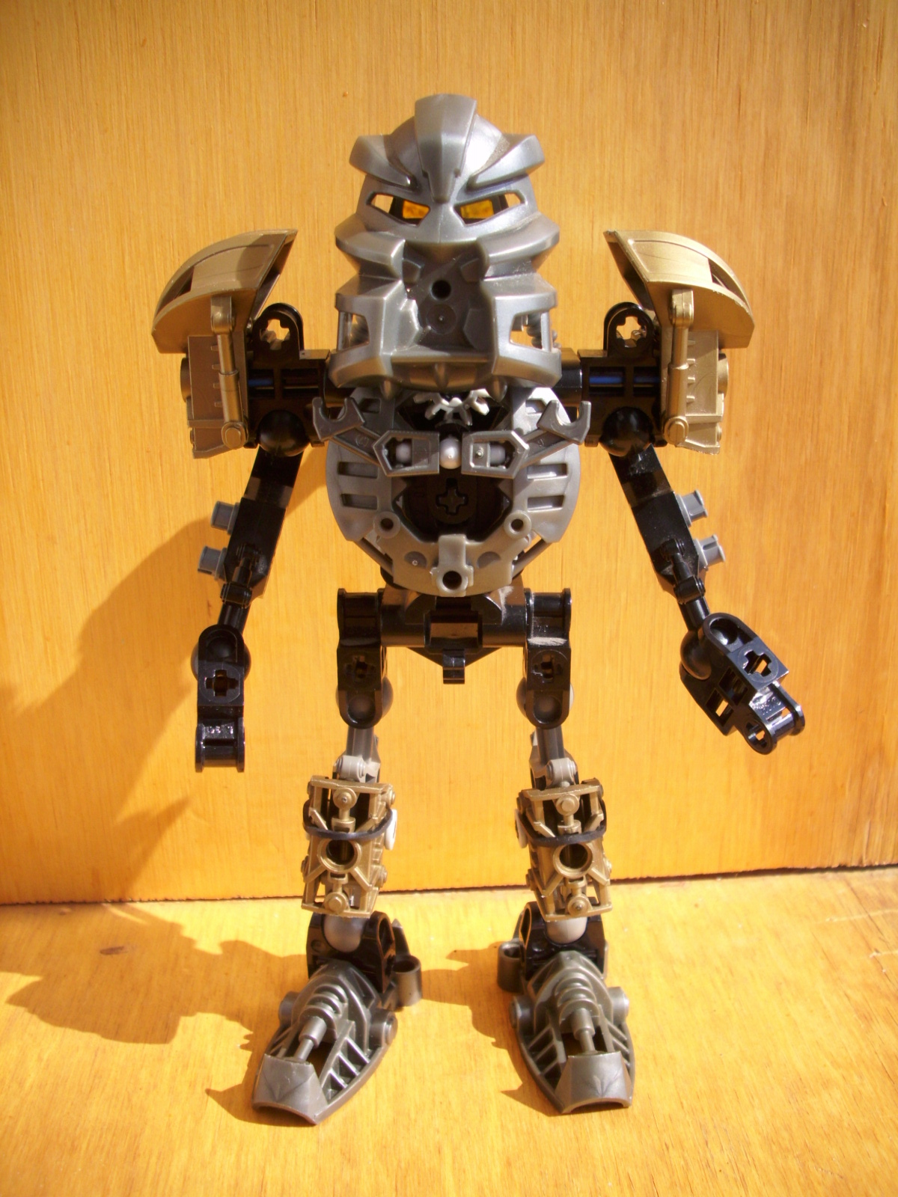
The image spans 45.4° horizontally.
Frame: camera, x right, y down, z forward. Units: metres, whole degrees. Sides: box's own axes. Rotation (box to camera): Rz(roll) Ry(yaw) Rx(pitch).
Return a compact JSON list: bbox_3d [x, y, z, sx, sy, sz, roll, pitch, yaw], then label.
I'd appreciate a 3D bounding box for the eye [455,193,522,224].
[{"bbox_3d":[0.006,-0.055,0.152,0.009,0.004,0.004,-1,14,0],"label":"eye"}]

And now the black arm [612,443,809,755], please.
[{"bbox_3d":[0.043,0.000,0.181,0.018,0.054,0.018,-21,13,5],"label":"black arm"}]

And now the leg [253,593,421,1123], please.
[{"bbox_3d":[-0.018,0.039,0.180,0.024,0.076,0.047,2,14,9],"label":"leg"}]

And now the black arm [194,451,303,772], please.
[{"bbox_3d":[-0.035,0.001,0.181,0.015,0.056,0.017,9,14,-2],"label":"black arm"}]

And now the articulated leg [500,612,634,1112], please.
[{"bbox_3d":[0.020,0.039,0.180,0.022,0.076,0.047,-1,14,-3],"label":"articulated leg"}]

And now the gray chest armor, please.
[{"bbox_3d":[0.001,-0.017,0.168,0.040,0.035,0.016,-1,14,0],"label":"gray chest armor"}]

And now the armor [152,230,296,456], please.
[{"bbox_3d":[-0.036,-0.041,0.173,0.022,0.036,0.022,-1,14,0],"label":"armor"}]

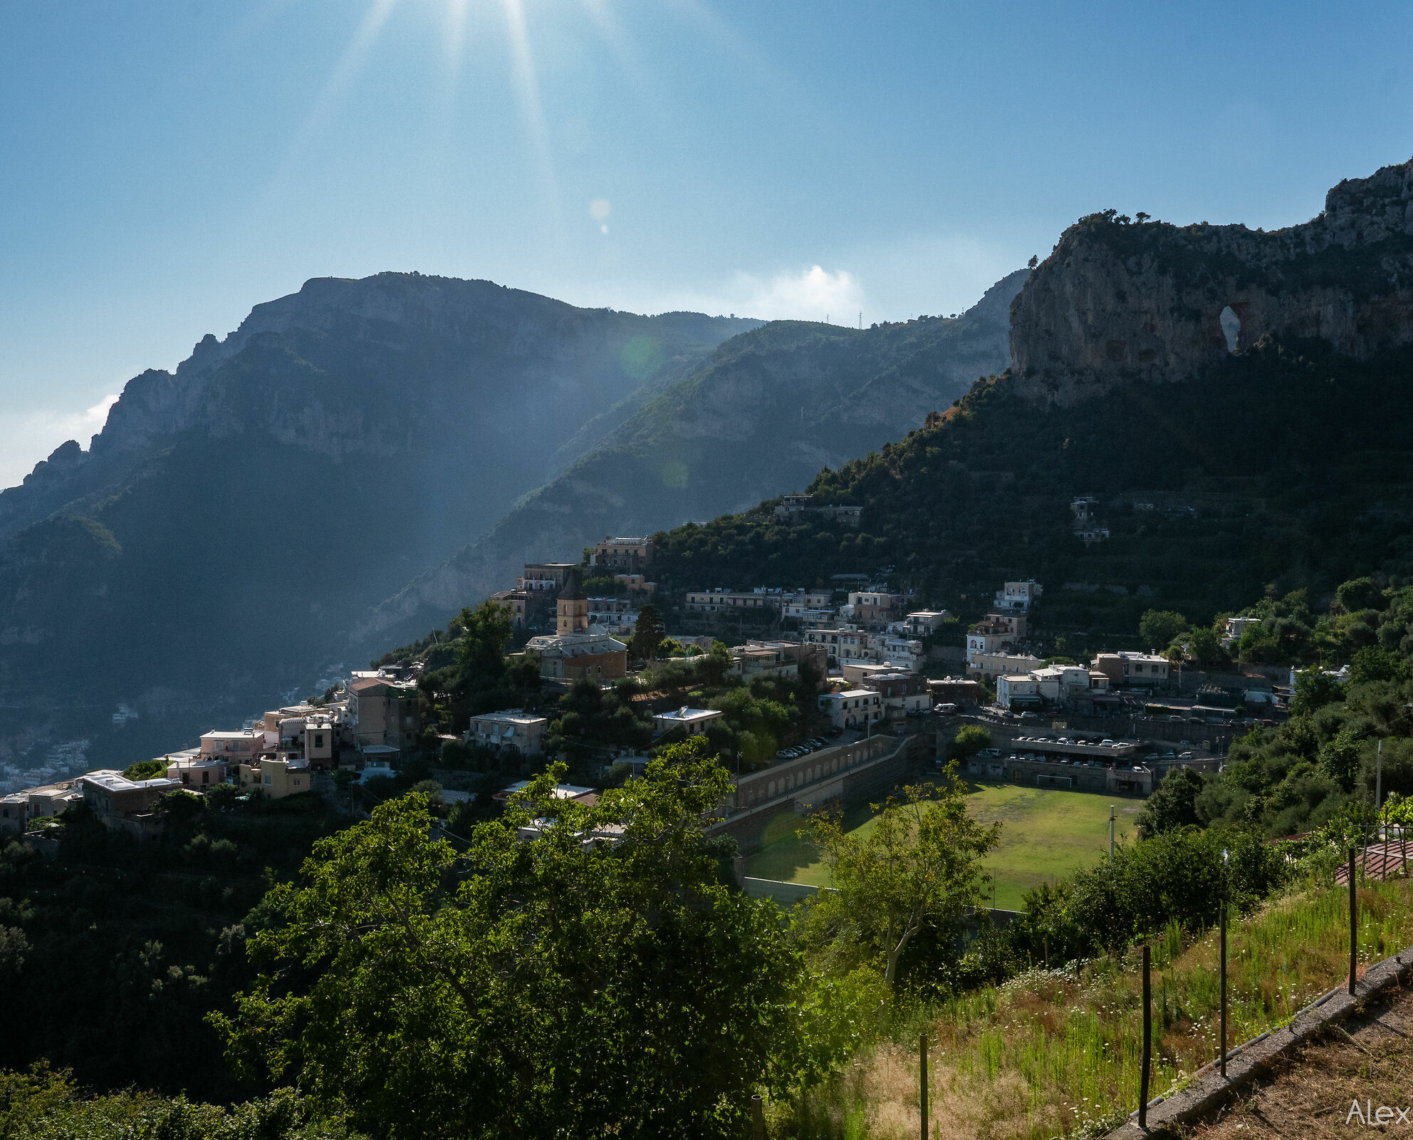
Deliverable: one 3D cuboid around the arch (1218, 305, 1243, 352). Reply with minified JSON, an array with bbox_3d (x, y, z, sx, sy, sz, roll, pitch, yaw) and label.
[{"bbox_3d":[216.760,-99.682,530.000,10.000,19.300,7.000,0,0,27],"label":"arch"}]

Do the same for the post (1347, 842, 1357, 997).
[{"bbox_3d":[6.584,3.569,13.050,0.062,1.509,0.055,0,0,0],"label":"post"}]

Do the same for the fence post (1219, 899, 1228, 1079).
[{"bbox_3d":[4.421,3.577,10.950,0.052,1.518,0.048,0,0,0],"label":"fence post"}]

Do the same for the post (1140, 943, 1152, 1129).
[{"bbox_3d":[3.433,3.639,10.000,0.075,1.422,0.060,0,0,0],"label":"post"}]

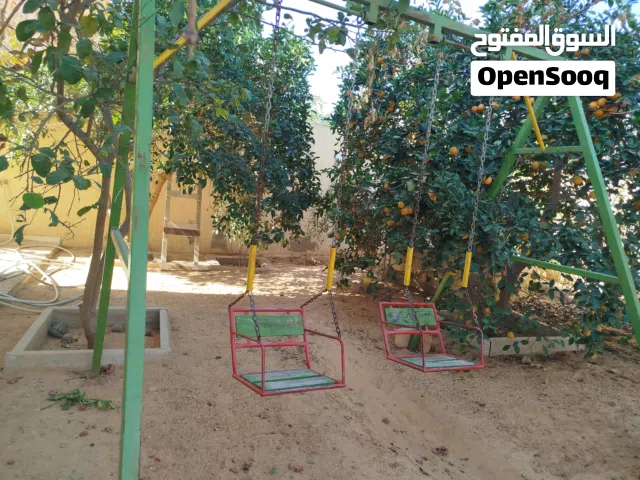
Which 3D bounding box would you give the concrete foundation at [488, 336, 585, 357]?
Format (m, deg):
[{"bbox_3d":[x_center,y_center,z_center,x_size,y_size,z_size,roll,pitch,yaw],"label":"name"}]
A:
[{"bbox_3d":[2.444,1.175,5.138,1.560,0.189,0.180,4,5,-28],"label":"concrete foundation"}]

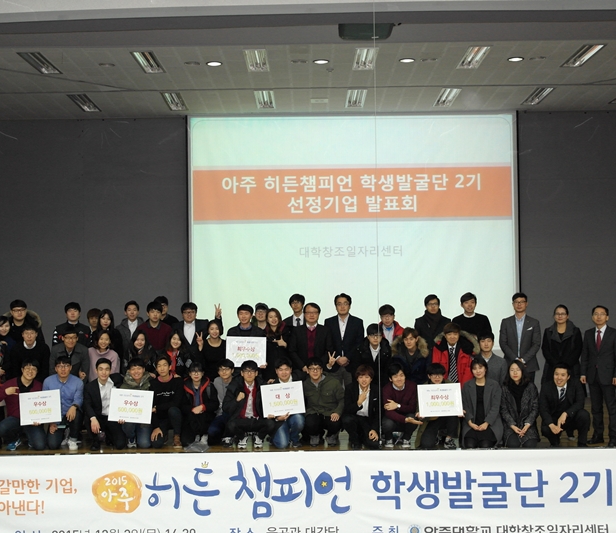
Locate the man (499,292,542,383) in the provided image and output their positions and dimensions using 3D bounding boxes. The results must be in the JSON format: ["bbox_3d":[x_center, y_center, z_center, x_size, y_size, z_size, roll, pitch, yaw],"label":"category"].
[{"bbox_3d":[2.781,1.282,12.461,0.550,1.872,0.350,-1,-1,7],"label":"man"}]

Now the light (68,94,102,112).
[{"bbox_3d":[-3.698,-2.755,15.859,0.300,0.090,1.220,-1,-2,0],"label":"light"}]

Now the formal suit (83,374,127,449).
[{"bbox_3d":[-2.593,1.830,12.186,0.550,0.877,0.680,0,-2,-17],"label":"formal suit"}]

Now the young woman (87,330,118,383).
[{"bbox_3d":[-2.578,1.509,12.059,0.460,1.400,0.450,0,-2,-8],"label":"young woman"}]

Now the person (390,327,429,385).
[{"bbox_3d":[1.292,1.492,12.100,0.530,1.430,0.500,-1,-2,3],"label":"person"}]

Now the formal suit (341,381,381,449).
[{"bbox_3d":[0.632,1.758,11.388,0.500,0.795,0.550,-1,-2,2],"label":"formal suit"}]

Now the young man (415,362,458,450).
[{"bbox_3d":[1.597,1.711,11.906,0.520,1.015,0.680,-1,-1,3],"label":"young man"}]

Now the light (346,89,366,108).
[{"bbox_3d":[0.808,-2.780,15.801,0.310,0.090,1.220,-1,-2,0],"label":"light"}]

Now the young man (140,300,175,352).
[{"bbox_3d":[-1.976,1.365,12.500,0.500,1.800,0.360,-1,-2,-7],"label":"young man"}]

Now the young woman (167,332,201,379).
[{"bbox_3d":[-1.645,1.562,12.673,0.460,1.425,0.450,-1,-1,-7],"label":"young woman"}]

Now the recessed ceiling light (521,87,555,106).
[{"bbox_3d":[3.808,-2.822,15.792,0.310,0.090,1.220,-1,-2,0],"label":"recessed ceiling light"}]

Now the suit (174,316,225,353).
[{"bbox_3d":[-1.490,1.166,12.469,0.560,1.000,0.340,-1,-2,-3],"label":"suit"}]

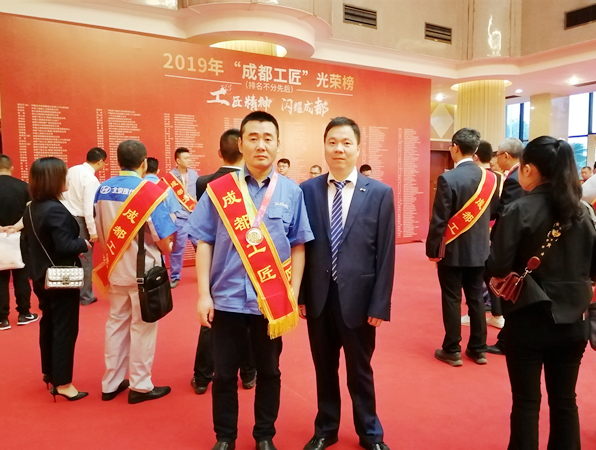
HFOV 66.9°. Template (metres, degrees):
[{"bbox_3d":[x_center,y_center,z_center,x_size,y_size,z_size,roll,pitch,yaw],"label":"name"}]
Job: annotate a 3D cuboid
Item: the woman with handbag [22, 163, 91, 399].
[{"bbox_3d":[-1.527,0.349,2.883,0.380,1.540,0.430,-4,7,-32],"label":"woman with handbag"}]

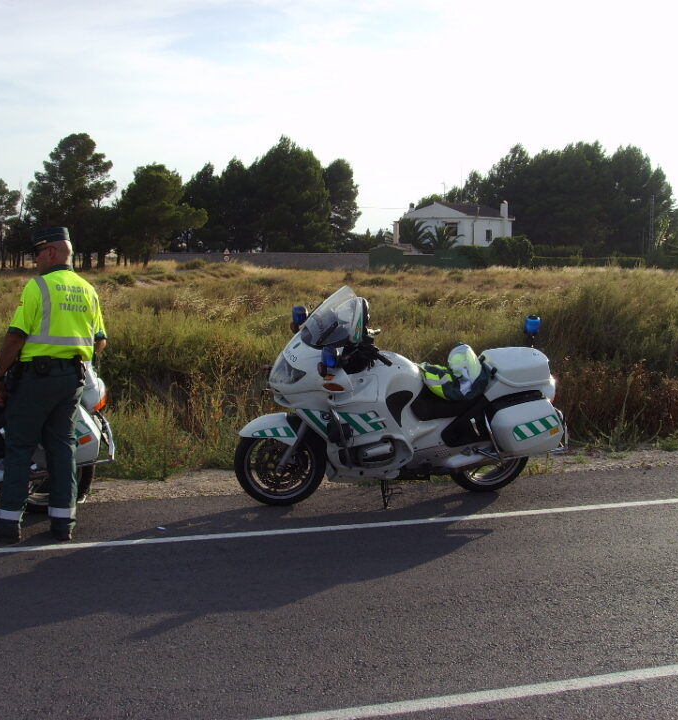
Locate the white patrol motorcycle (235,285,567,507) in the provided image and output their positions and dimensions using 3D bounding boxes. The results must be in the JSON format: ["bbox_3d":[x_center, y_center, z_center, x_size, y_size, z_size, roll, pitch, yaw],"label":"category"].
[{"bbox_3d":[0.387,0.226,7.262,2.220,1.450,0.920,-2,6,-17],"label":"white patrol motorcycle"}]

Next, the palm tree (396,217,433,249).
[{"bbox_3d":[7.260,-11.420,103.384,3.600,4.100,3.600,0,5,0],"label":"palm tree"}]

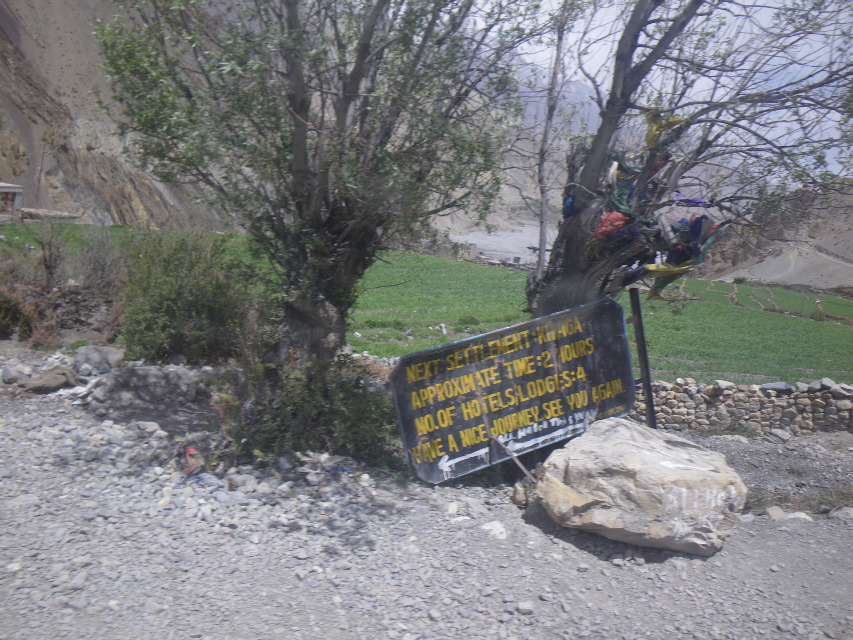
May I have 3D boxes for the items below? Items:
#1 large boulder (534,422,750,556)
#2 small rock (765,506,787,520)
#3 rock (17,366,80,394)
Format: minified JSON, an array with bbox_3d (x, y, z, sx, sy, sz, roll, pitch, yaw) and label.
[{"bbox_3d":[1.388,1.075,4.559,1.311,0.754,0.918,3,8,22],"label":"large boulder"},{"bbox_3d":[2.475,1.372,4.895,0.134,0.083,0.107,0,7,0],"label":"small rock"},{"bbox_3d":[-4.511,0.723,8.270,0.647,0.309,0.420,-1,7,-5],"label":"rock"}]

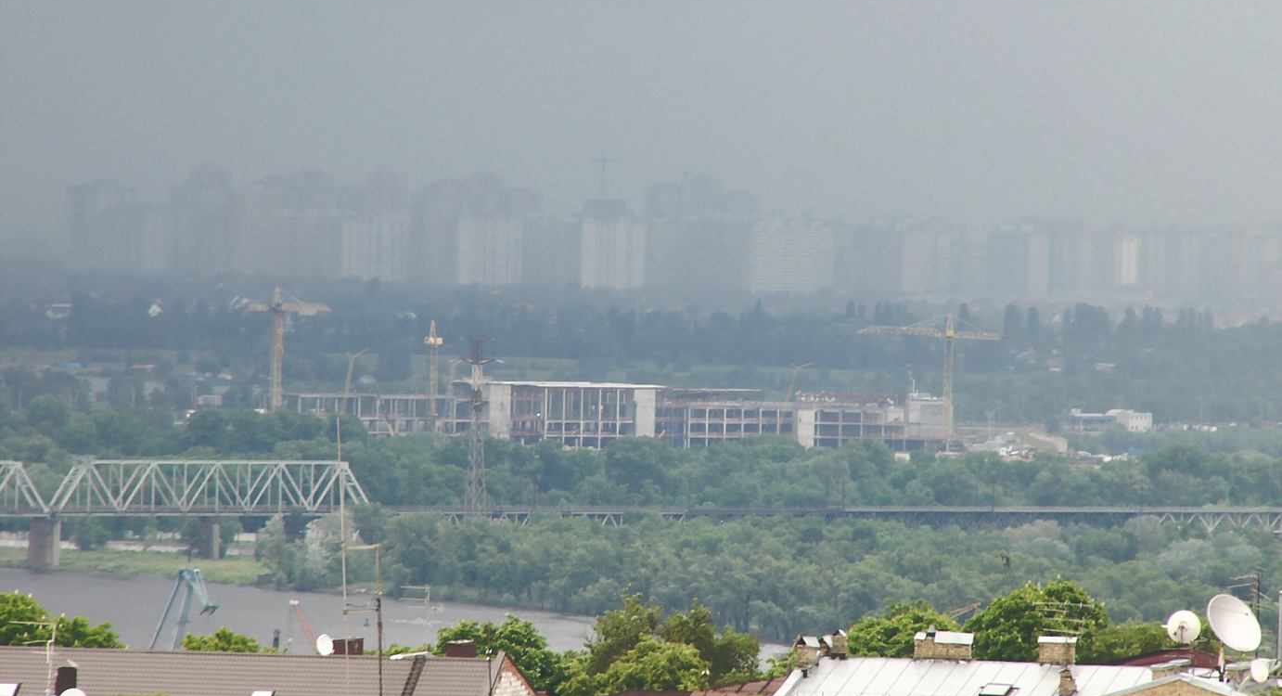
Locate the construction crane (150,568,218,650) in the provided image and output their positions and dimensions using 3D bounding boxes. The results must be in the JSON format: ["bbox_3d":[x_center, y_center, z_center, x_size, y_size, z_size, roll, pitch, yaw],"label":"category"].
[{"bbox_3d":[-105.661,68.447,3300.313,24.000,38.000,12.000,1,1,32],"label":"construction crane"}]

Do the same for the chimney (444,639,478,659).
[{"bbox_3d":[-7.512,12.598,611.000,1.250,1.000,0.650,1,1,17],"label":"chimney"}]

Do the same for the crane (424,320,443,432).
[{"bbox_3d":[-78.140,11.687,5490.363,7.000,44.000,50.000,1,1,-5],"label":"crane"}]

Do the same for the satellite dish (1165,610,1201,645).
[{"bbox_3d":[23.345,12.000,630.000,1.440,1.440,0.500,1,7,0],"label":"satellite dish"}]

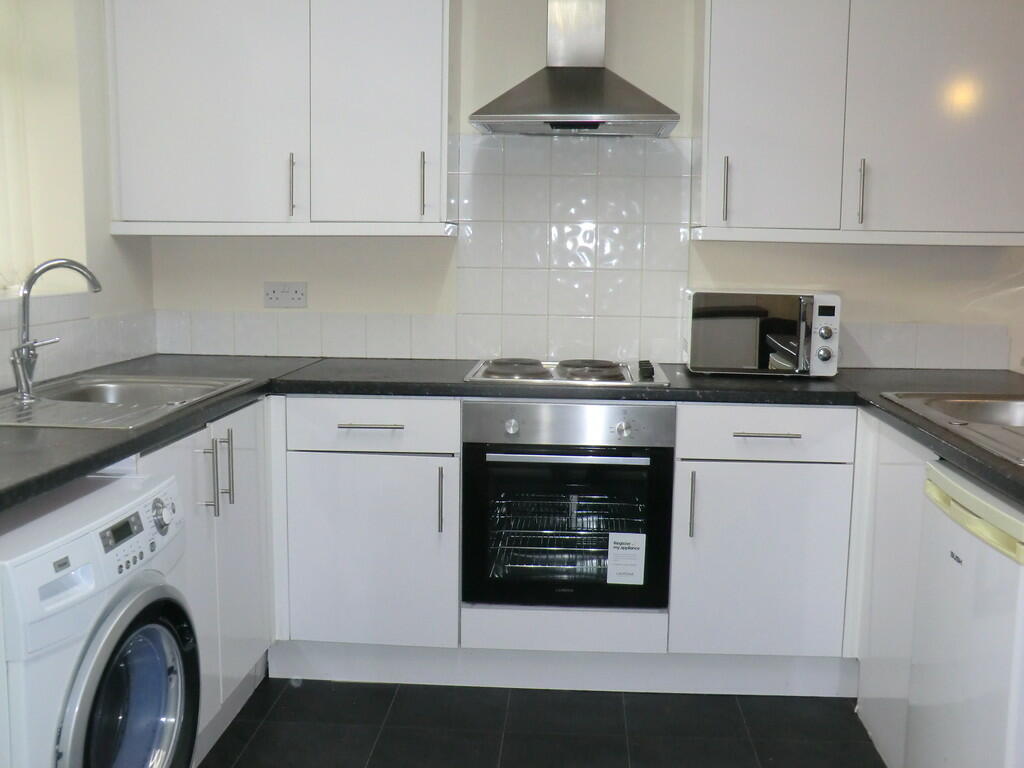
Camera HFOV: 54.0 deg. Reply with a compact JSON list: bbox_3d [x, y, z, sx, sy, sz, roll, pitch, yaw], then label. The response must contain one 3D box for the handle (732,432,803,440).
[{"bbox_3d":[0.696,0.139,2.749,0.188,0.012,0.034,1,8,3],"label":"handle"}]

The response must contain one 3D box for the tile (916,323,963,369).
[{"bbox_3d":[1.387,-0.124,3.270,0.150,0.150,0.008,1,8,3],"label":"tile"}]

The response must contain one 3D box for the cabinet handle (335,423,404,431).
[{"bbox_3d":[-0.392,0.118,2.814,0.188,0.012,0.034,1,8,3],"label":"cabinet handle"}]

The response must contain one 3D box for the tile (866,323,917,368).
[{"bbox_3d":[1.239,-0.128,3.277,0.150,0.150,0.008,1,8,3],"label":"tile"}]

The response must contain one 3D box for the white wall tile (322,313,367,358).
[{"bbox_3d":[-0.566,-0.164,3.381,0.150,0.150,0.008,1,8,3],"label":"white wall tile"}]

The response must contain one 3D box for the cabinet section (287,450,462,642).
[{"bbox_3d":[-0.384,0.442,3.178,0.495,0.568,0.580,1,7,3],"label":"cabinet section"}]

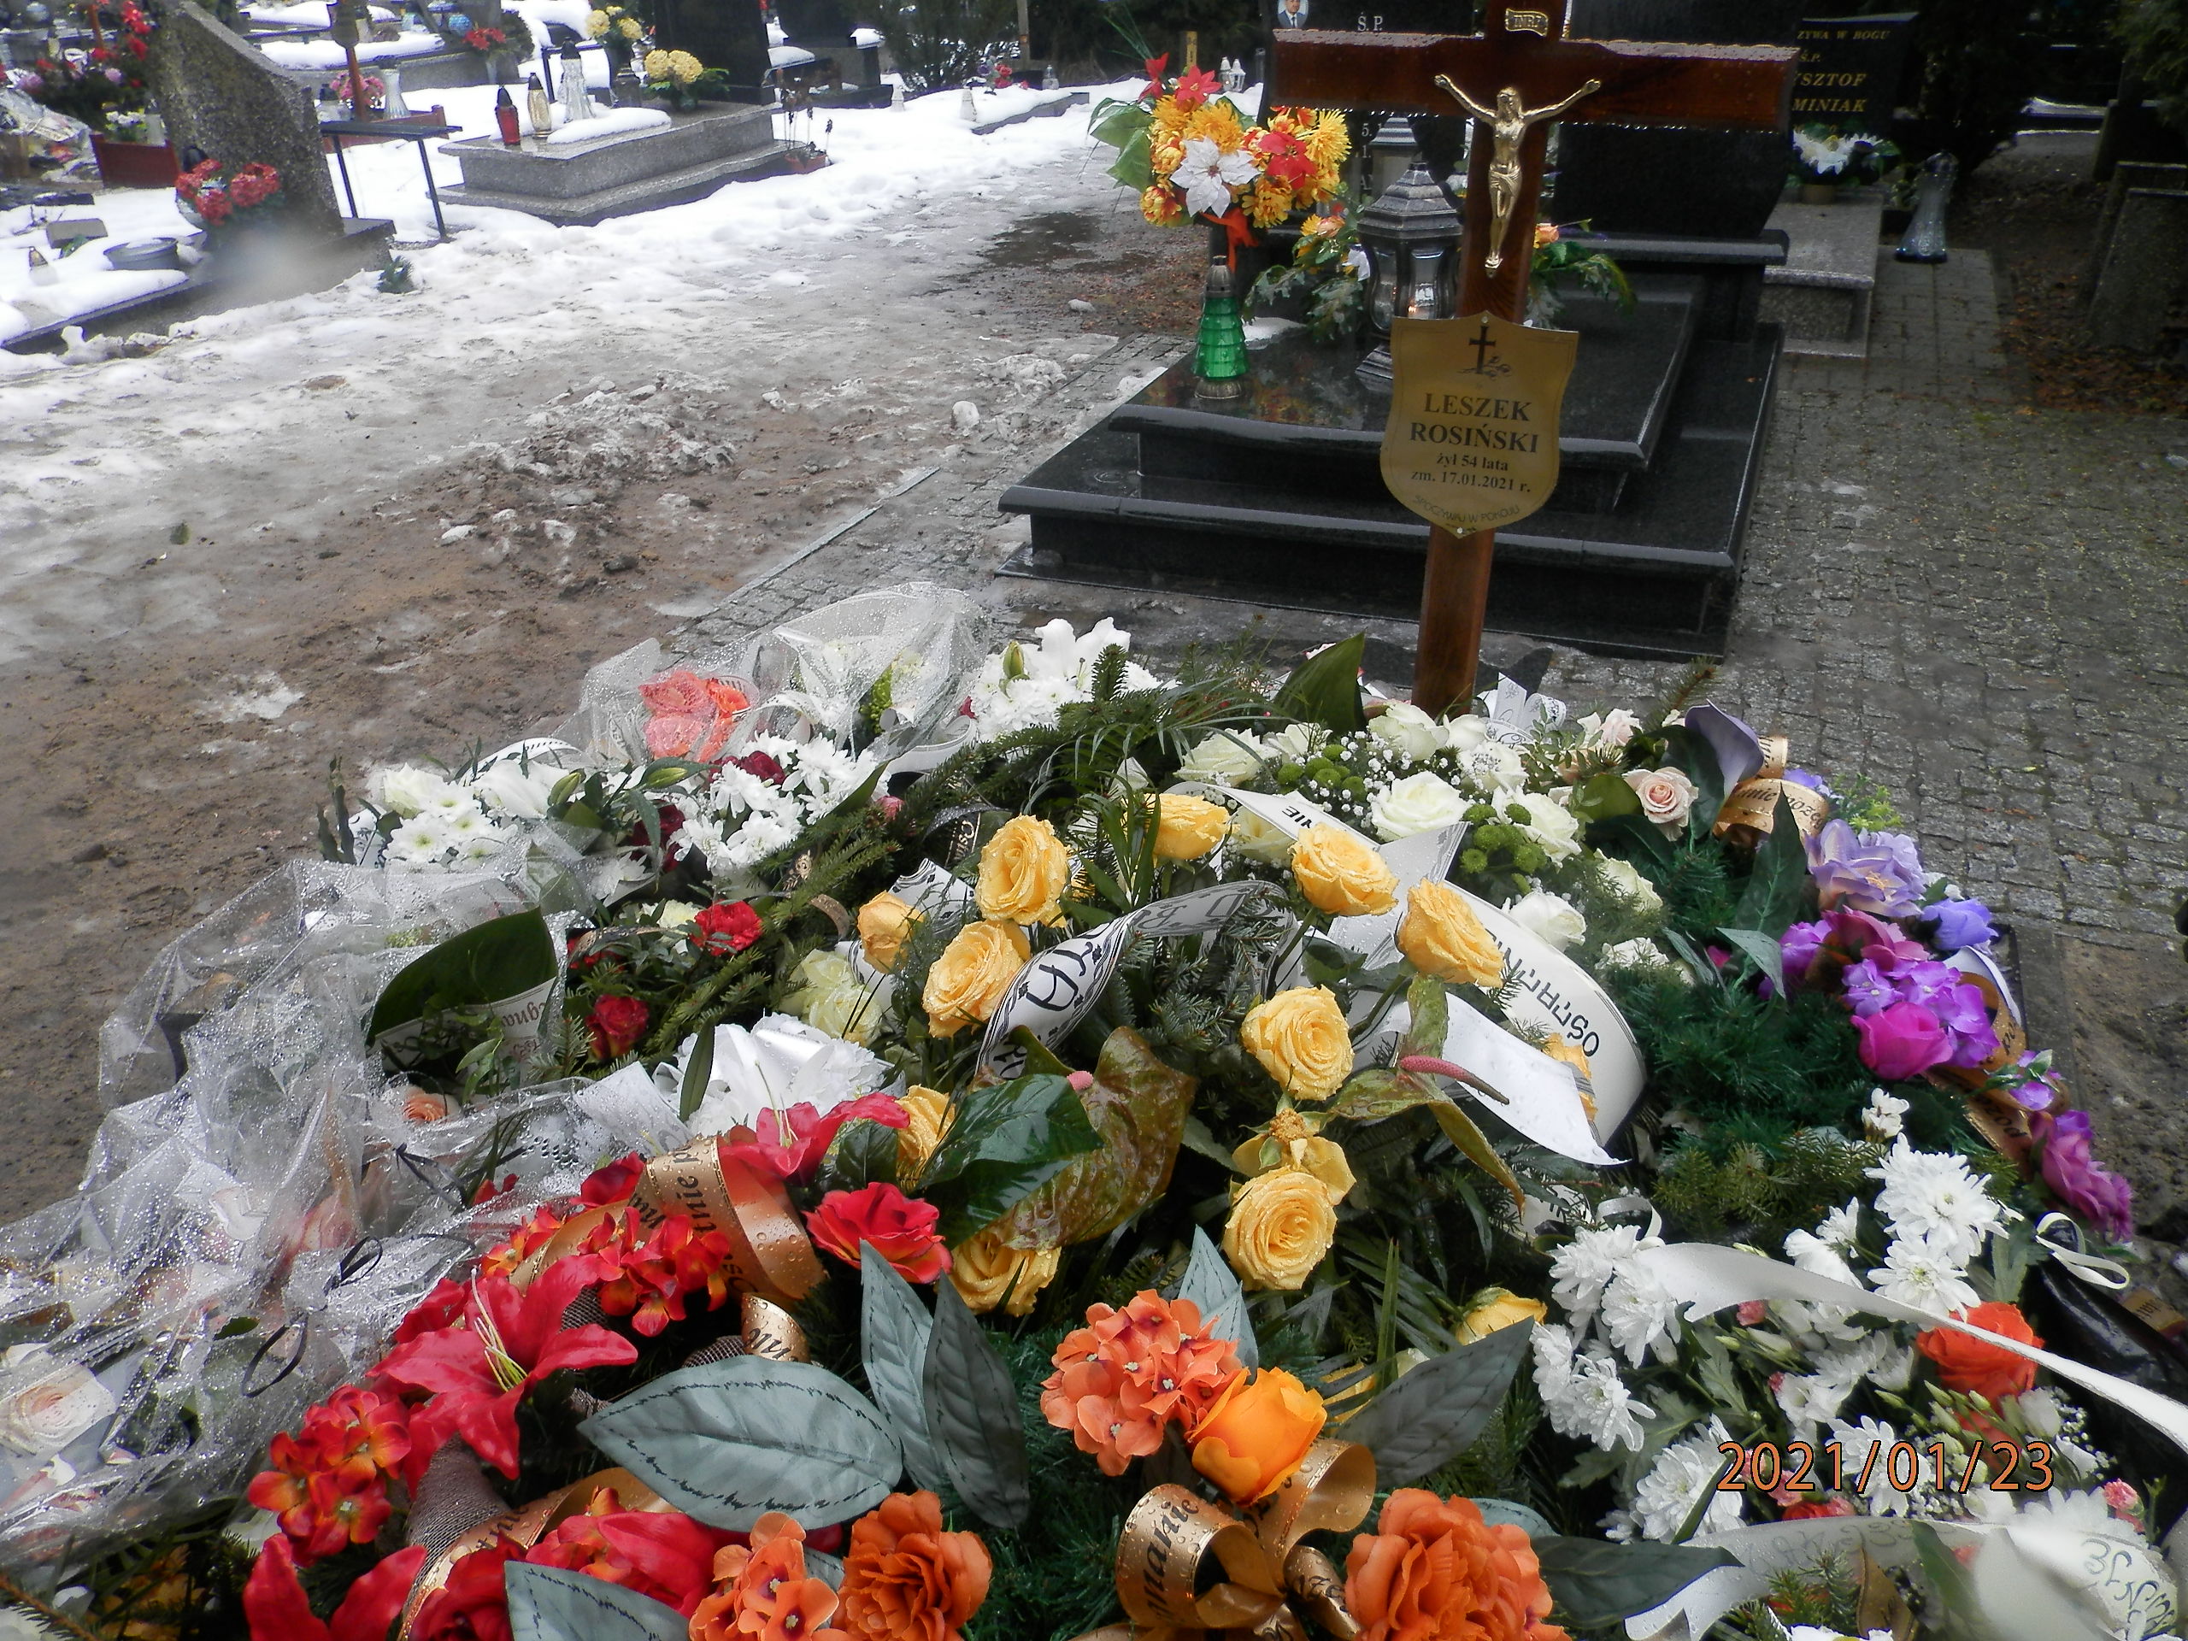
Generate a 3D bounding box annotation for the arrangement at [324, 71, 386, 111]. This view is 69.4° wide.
[{"bbox_3d":[-5.047,-4.983,10.800,0.430,0.270,0.320,10,34,21],"label":"arrangement"}]

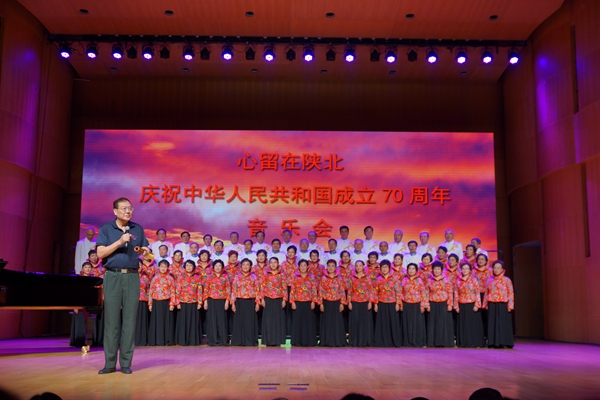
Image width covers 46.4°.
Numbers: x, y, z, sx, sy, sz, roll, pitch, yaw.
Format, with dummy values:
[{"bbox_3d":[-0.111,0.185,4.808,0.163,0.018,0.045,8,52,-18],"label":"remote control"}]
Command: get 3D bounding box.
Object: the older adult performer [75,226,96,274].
[{"bbox_3d":[-4.155,1.365,13.730,0.540,1.700,0.340,4,-10,-22],"label":"older adult performer"}]

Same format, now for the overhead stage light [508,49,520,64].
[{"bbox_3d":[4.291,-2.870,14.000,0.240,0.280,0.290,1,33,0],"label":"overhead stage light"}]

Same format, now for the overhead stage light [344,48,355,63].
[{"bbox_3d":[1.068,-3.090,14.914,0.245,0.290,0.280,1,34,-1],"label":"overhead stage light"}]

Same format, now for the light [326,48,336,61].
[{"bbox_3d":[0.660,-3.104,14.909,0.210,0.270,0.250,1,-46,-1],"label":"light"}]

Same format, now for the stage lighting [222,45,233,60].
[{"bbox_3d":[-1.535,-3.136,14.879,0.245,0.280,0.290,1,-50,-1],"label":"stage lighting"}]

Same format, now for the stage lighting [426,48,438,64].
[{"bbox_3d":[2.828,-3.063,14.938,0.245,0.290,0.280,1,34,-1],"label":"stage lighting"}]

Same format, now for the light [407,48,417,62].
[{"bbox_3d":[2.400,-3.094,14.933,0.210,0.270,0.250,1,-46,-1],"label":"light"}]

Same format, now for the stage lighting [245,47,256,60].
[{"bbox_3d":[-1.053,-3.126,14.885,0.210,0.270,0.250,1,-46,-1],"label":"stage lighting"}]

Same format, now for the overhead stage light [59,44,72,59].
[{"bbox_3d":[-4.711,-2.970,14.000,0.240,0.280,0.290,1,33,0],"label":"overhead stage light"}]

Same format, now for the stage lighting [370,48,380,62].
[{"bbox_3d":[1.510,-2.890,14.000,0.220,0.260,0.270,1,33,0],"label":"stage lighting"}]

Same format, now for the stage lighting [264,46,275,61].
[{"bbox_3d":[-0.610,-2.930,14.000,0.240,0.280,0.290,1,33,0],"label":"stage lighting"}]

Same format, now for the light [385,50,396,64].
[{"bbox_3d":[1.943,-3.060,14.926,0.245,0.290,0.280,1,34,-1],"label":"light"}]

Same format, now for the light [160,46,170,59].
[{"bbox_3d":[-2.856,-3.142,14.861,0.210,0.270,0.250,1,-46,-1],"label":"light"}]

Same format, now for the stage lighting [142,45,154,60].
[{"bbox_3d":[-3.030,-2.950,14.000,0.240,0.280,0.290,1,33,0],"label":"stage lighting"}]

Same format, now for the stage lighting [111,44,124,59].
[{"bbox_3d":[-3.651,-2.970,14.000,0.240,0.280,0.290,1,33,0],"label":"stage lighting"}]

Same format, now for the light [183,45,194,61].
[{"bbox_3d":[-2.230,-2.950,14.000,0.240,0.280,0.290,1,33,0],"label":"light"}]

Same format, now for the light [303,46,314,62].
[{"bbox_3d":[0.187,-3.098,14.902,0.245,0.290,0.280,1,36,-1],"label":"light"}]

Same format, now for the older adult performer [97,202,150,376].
[{"bbox_3d":[-1.837,0.883,7.285,0.580,1.770,0.420,3,-9,-18],"label":"older adult performer"}]

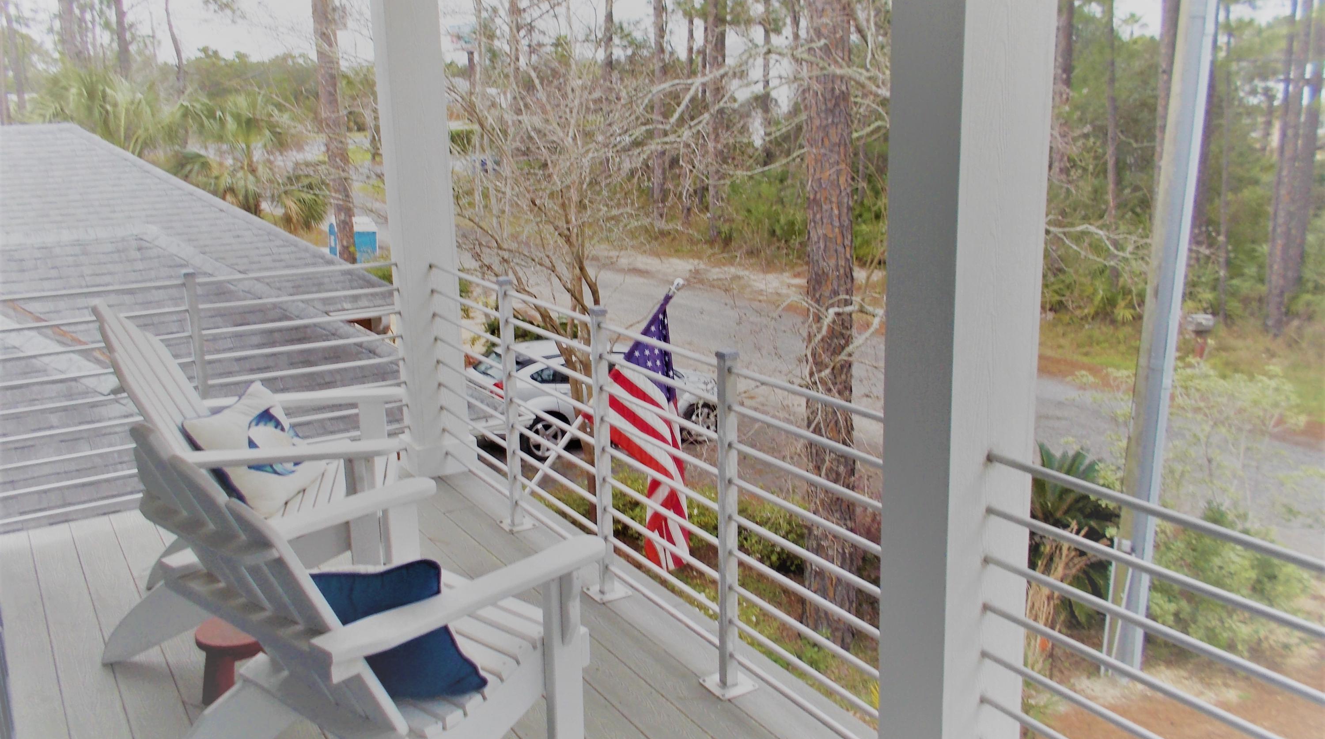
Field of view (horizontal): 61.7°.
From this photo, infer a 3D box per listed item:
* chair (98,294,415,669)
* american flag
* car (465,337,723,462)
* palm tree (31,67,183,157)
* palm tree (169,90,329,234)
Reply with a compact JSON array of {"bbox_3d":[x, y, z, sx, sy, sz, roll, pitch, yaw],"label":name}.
[{"bbox_3d":[-1.279,0.278,3.513,0.910,1.030,0.770,-4,14,-12],"label":"chair"},{"bbox_3d":[-0.106,0.369,5.578,0.600,1.480,0.220,-10,16,-31],"label":"american flag"},{"bbox_3d":[-0.925,0.296,16.347,4.380,1.540,1.780,-6,14,-33],"label":"car"},{"bbox_3d":[-9.609,-2.543,19.964,2.800,5.604,2.800,-10,16,-31],"label":"palm tree"},{"bbox_3d":[-6.944,-2.240,19.410,2.800,5.153,2.800,-10,16,-31],"label":"palm tree"}]

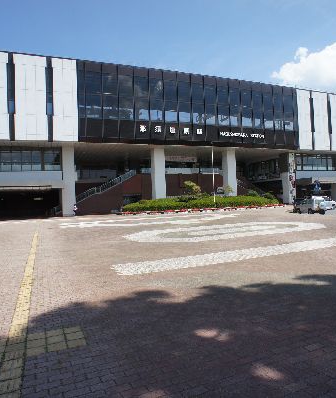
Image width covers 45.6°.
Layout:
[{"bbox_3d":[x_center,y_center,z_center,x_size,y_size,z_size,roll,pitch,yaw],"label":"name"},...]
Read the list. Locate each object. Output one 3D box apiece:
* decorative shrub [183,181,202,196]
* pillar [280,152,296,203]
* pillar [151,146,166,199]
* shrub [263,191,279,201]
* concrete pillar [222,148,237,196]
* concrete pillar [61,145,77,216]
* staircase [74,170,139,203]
[{"bbox_3d":[3.729,-1.367,61.753,2.100,2.700,1.900,-2,0,-28],"label":"decorative shrub"},{"bbox_3d":[22.686,-3.732,74.970,1.750,9.600,1.700,-2,0,-28],"label":"pillar"},{"bbox_3d":[-1.422,-2.958,62.214,1.750,9.800,1.500,-2,0,-28],"label":"pillar"},{"bbox_3d":[18.311,-0.548,70.491,1.950,1.800,1.900,-2,0,-28],"label":"shrub"},{"bbox_3d":[11.175,-3.797,72.279,1.692,10.480,1.643,-2,0,-28],"label":"concrete pillar"},{"bbox_3d":[-14.756,-2.582,58.728,1.692,10.267,1.643,-2,0,-28],"label":"concrete pillar"},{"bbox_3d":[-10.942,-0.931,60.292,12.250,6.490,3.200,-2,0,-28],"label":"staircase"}]

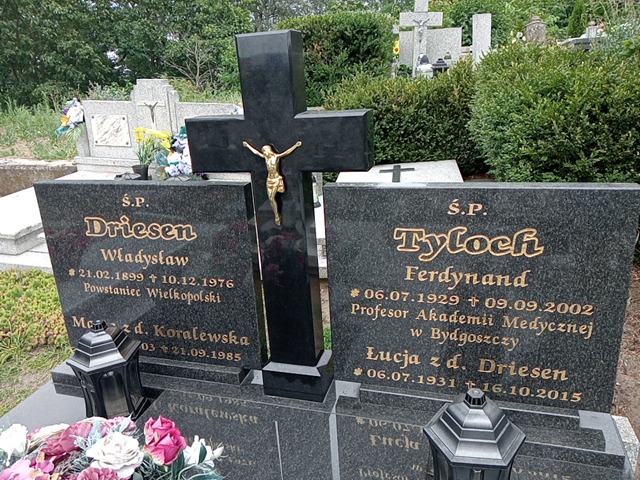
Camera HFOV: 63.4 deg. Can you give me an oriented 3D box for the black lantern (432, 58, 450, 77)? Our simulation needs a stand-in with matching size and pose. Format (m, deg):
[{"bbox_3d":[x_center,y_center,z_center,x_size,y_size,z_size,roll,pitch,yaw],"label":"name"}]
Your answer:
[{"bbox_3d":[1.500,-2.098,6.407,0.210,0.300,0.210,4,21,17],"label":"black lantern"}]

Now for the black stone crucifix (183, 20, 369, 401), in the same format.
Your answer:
[{"bbox_3d":[-0.100,-0.021,1.488,0.504,1.060,0.129,3,22,17],"label":"black stone crucifix"}]

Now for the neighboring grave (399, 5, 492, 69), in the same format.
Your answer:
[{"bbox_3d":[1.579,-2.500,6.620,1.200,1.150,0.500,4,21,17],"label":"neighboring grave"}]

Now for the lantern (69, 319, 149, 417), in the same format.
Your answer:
[{"bbox_3d":[-0.668,0.405,1.641,0.195,0.323,0.214,-2,21,6],"label":"lantern"}]

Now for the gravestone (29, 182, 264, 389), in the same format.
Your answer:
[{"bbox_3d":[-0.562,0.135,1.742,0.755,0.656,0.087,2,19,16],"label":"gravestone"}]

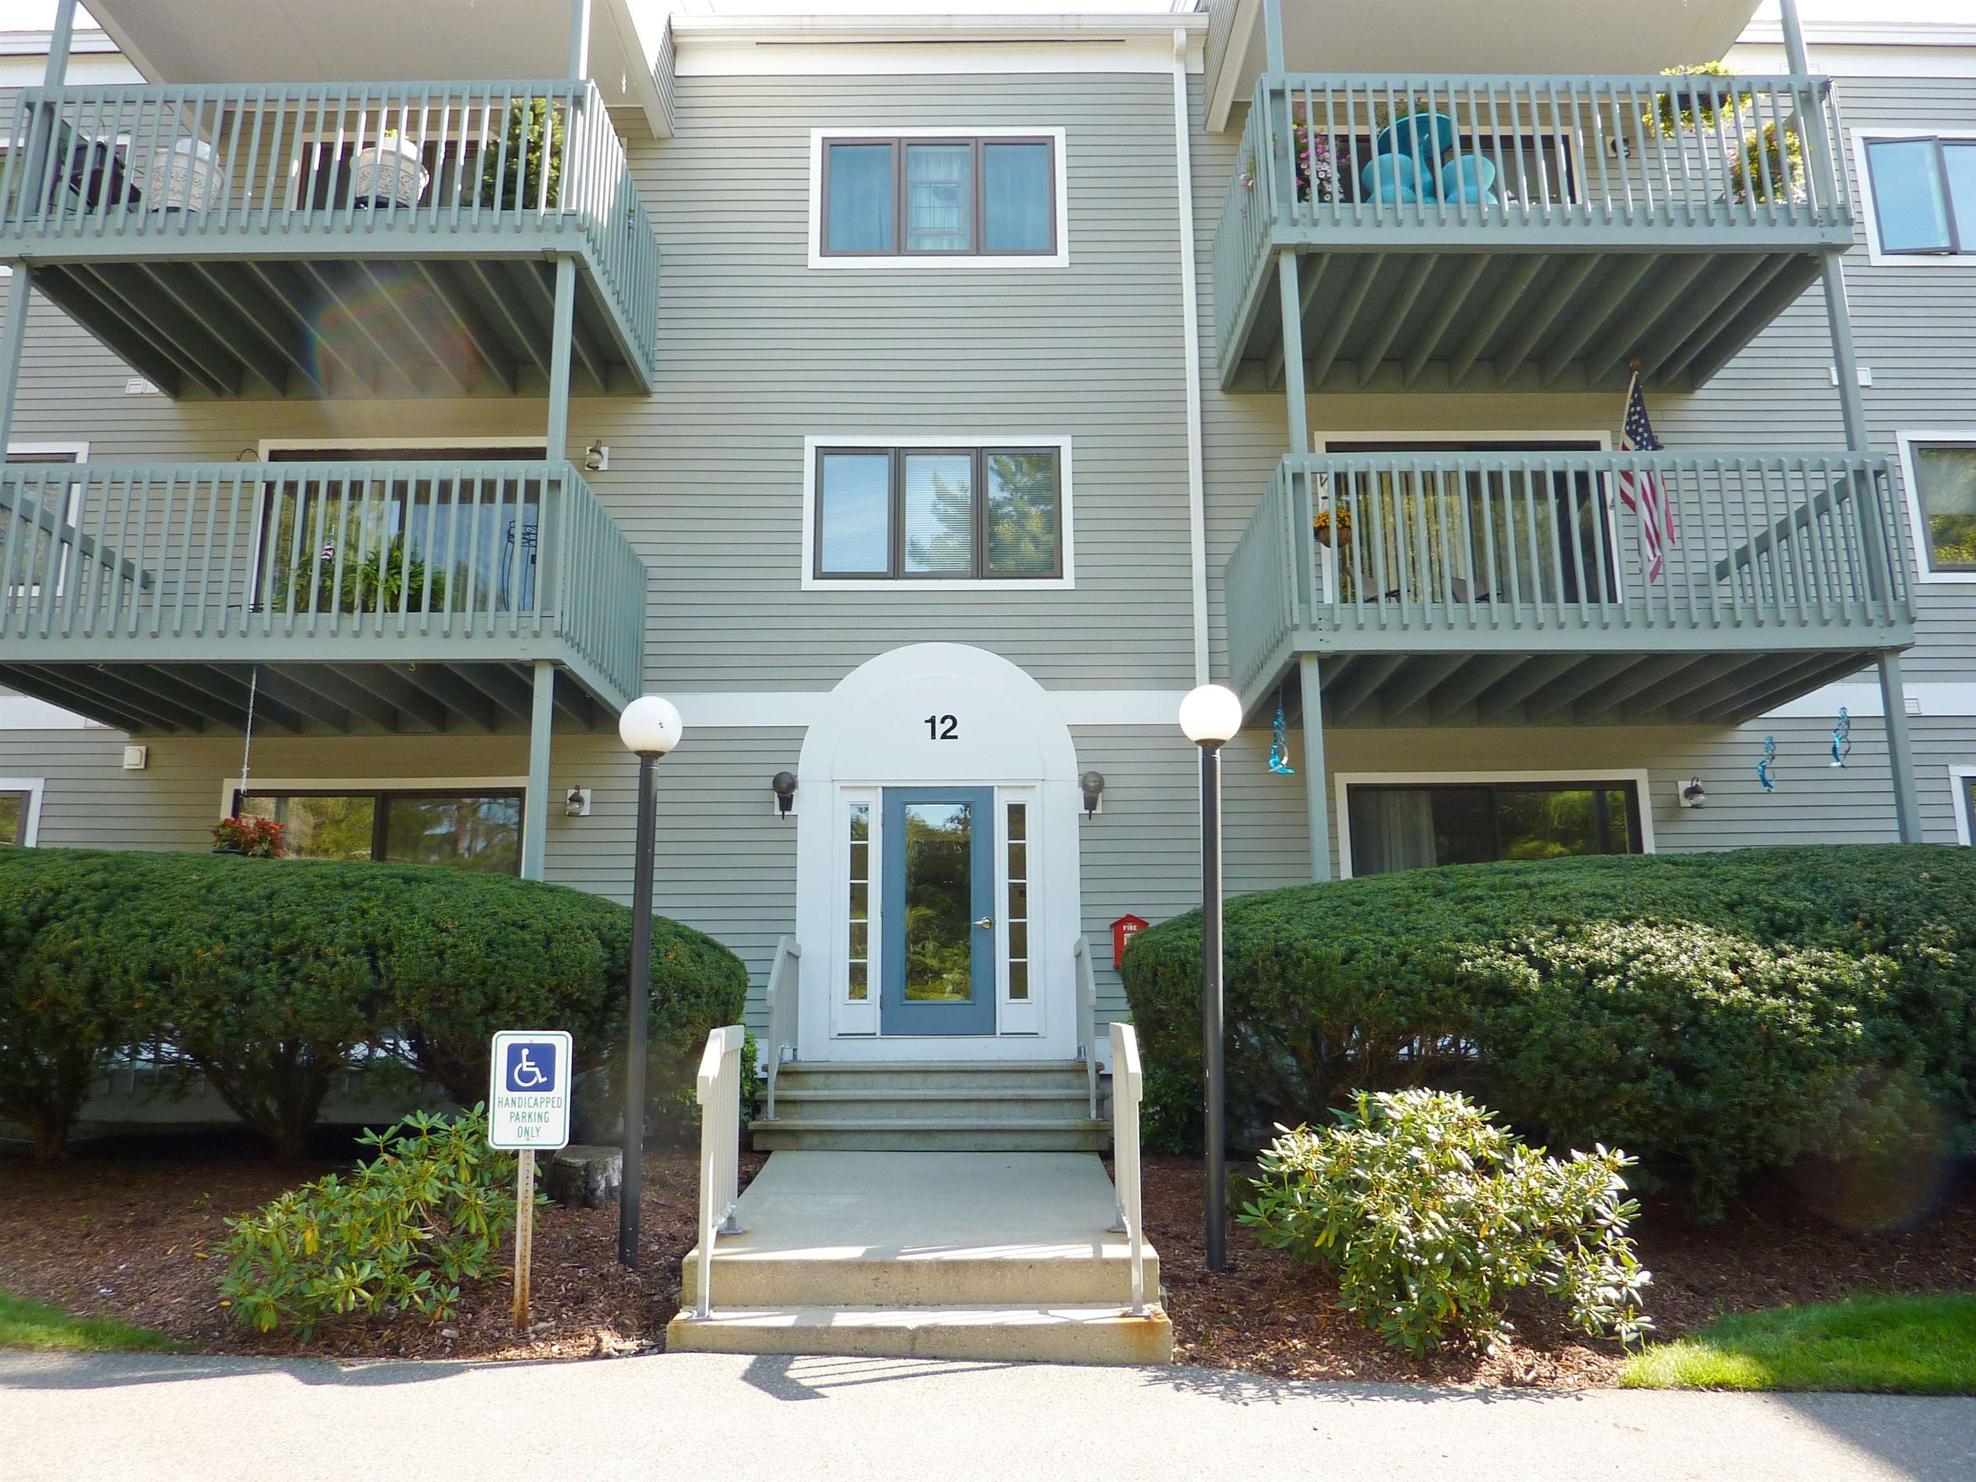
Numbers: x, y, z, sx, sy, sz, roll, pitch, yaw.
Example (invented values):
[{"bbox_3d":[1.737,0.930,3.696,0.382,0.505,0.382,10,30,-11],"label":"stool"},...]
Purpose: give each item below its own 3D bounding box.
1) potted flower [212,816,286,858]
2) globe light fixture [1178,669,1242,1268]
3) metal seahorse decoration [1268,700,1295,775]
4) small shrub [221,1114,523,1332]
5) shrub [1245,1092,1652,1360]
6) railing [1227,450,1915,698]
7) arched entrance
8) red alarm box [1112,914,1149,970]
[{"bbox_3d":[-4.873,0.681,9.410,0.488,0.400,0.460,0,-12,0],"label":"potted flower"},{"bbox_3d":[1.085,1.047,6.652,0.300,2.701,0.300,0,-12,0],"label":"globe light fixture"},{"bbox_3d":[2.117,-0.021,10.327,0.200,0.543,0.160,0,-12,0],"label":"metal seahorse decoration"},{"bbox_3d":[-2.451,1.942,5.891,1.160,0.815,1.050,0,-12,0],"label":"small shrub"},{"bbox_3d":[1.779,1.873,5.788,1.540,0.890,1.300,0,-12,0],"label":"shrub"},{"bbox_3d":[4.138,-1.141,10.842,4.220,1.250,2.280,0,-12,0],"label":"railing"},{"bbox_3d":[-0.393,0.855,11.583,2.285,3.406,0.160,0,-12,0],"label":"arched entrance"},{"bbox_3d":[1.128,1.599,11.312,0.300,0.436,0.180,0,-12,0],"label":"red alarm box"}]

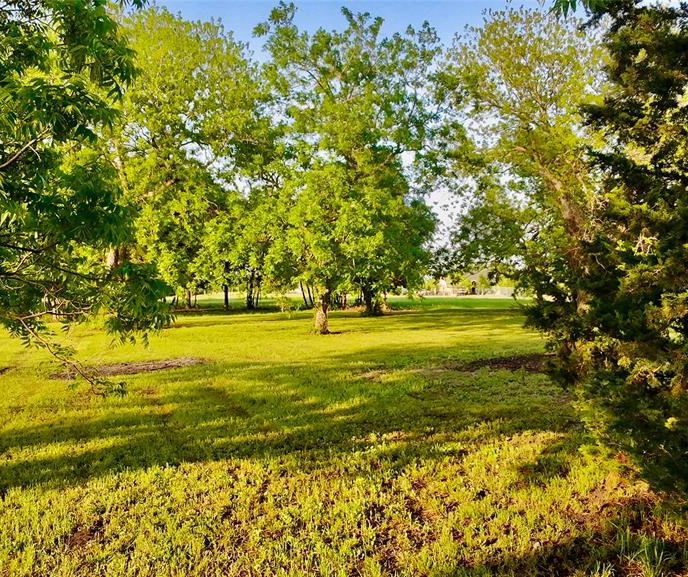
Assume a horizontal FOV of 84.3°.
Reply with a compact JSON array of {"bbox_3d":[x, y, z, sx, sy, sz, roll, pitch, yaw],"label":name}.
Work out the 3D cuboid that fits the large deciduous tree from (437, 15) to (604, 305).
[{"bbox_3d":[8.918,-6.445,19.000,8.194,15.288,7.800,0,0,0],"label":"large deciduous tree"}]

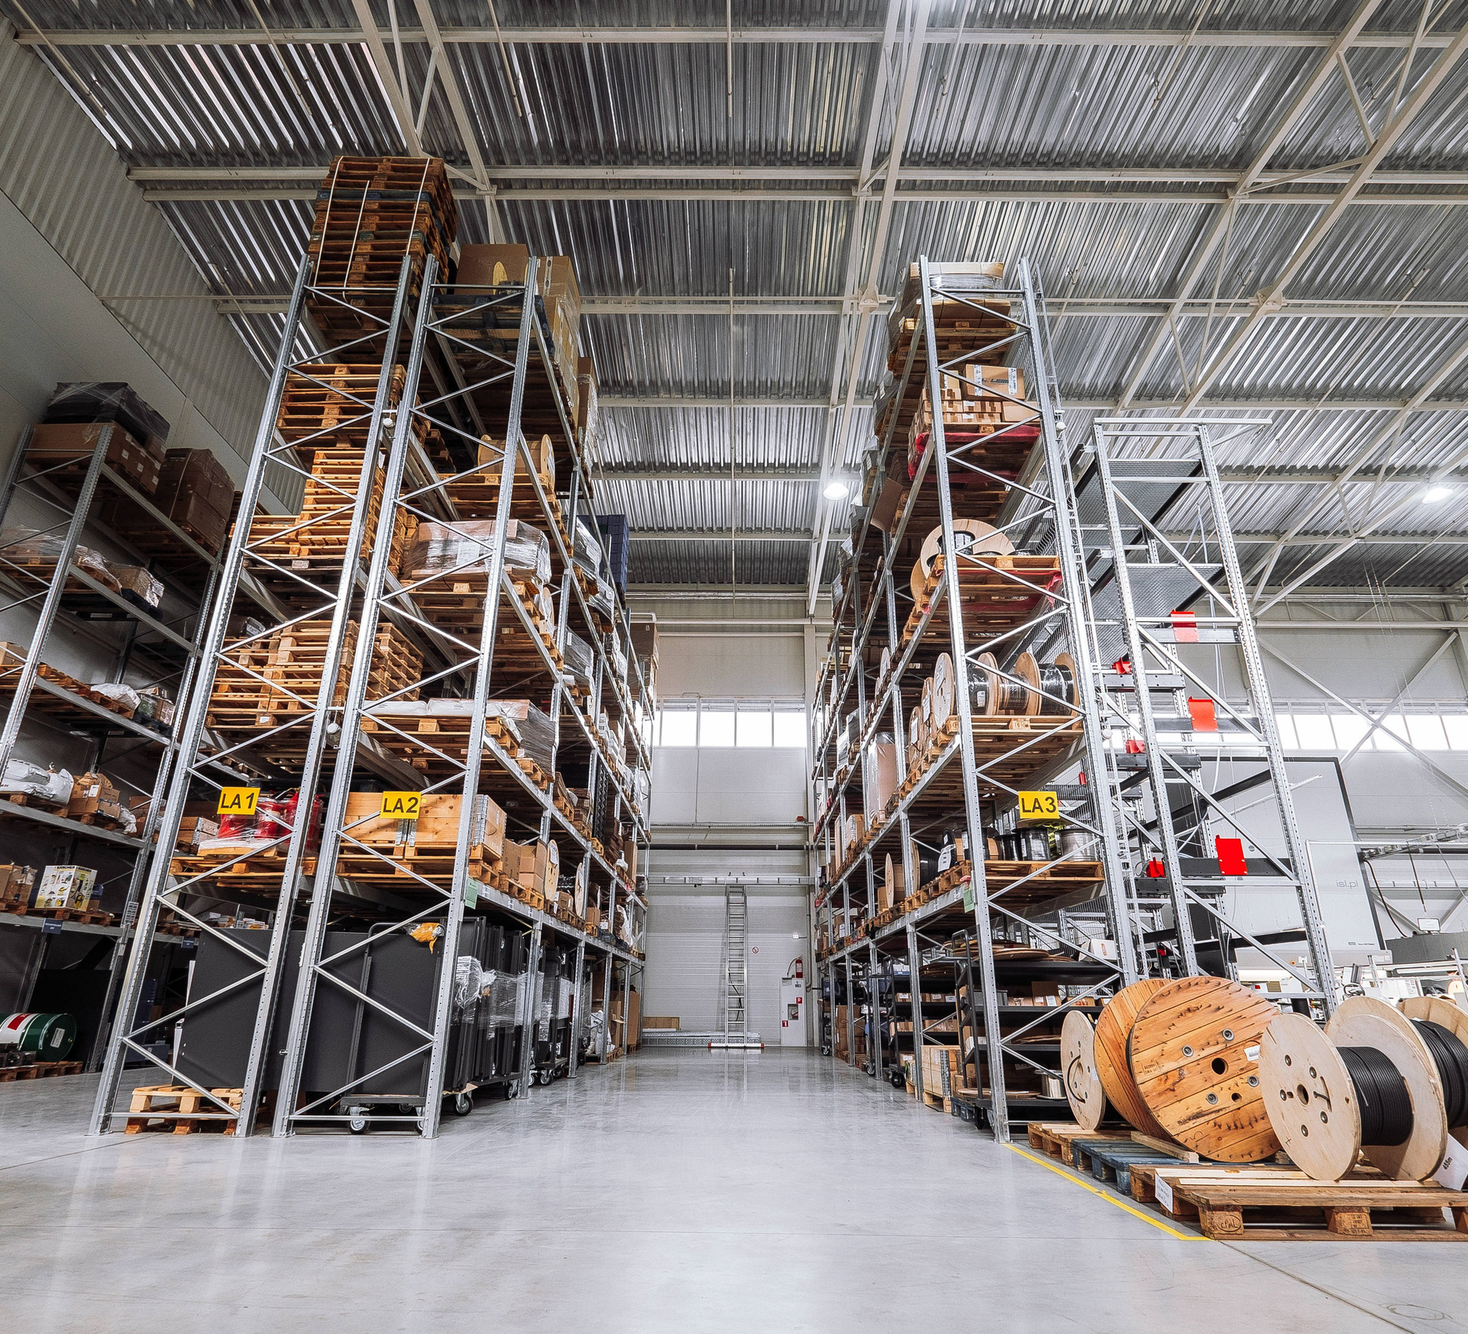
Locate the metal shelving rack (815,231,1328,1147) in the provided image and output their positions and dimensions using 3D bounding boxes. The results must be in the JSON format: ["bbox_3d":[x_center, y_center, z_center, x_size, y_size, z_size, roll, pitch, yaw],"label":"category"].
[{"bbox_3d":[3.172,2.115,13.853,2.510,8.350,13.700,0,-22,0],"label":"metal shelving rack"}]

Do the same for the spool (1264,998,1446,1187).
[{"bbox_3d":[2.993,2.088,4.070,0.440,0.726,0.726,0,-22,0],"label":"spool"}]

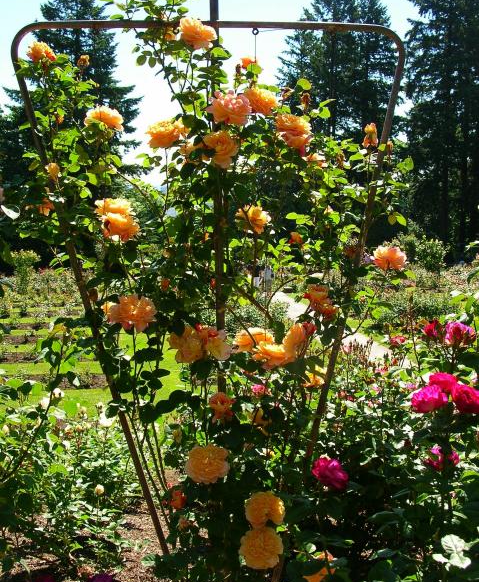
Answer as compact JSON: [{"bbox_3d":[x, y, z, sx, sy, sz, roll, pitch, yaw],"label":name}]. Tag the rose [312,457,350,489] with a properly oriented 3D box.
[{"bbox_3d":[0.274,0.549,2.000,0.108,0.085,0.100,13,18,0],"label":"rose"}]

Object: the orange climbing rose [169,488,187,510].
[{"bbox_3d":[-0.160,0.537,1.720,0.046,0.056,0.046,-1,3,6],"label":"orange climbing rose"}]

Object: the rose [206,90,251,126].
[{"bbox_3d":[-0.032,-0.532,1.930,0.124,0.099,0.105,-1,4,-6],"label":"rose"}]

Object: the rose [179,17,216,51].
[{"bbox_3d":[-0.123,-0.755,1.950,0.108,0.089,0.097,-1,4,-11],"label":"rose"}]

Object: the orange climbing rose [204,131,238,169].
[{"bbox_3d":[-0.055,-0.411,1.930,0.101,0.110,0.076,-2,4,-17],"label":"orange climbing rose"}]

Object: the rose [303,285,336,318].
[{"bbox_3d":[0.250,0.032,2.050,0.099,0.111,0.090,6,6,0],"label":"rose"}]

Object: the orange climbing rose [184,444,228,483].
[{"bbox_3d":[-0.082,0.430,1.660,0.109,0.100,0.075,-1,3,0],"label":"orange climbing rose"}]

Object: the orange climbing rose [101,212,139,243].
[{"bbox_3d":[-0.349,-0.189,1.950,0.102,0.084,0.092,-1,4,-11],"label":"orange climbing rose"}]

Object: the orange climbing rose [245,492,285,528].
[{"bbox_3d":[0.072,0.631,1.920,0.112,0.099,0.078,-1,4,0],"label":"orange climbing rose"}]

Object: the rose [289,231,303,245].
[{"bbox_3d":[0.174,-0.163,2.070,0.042,0.041,0.040,-1,4,0],"label":"rose"}]

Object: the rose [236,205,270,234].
[{"bbox_3d":[0.040,-0.218,2.030,0.110,0.081,0.104,6,6,0],"label":"rose"}]

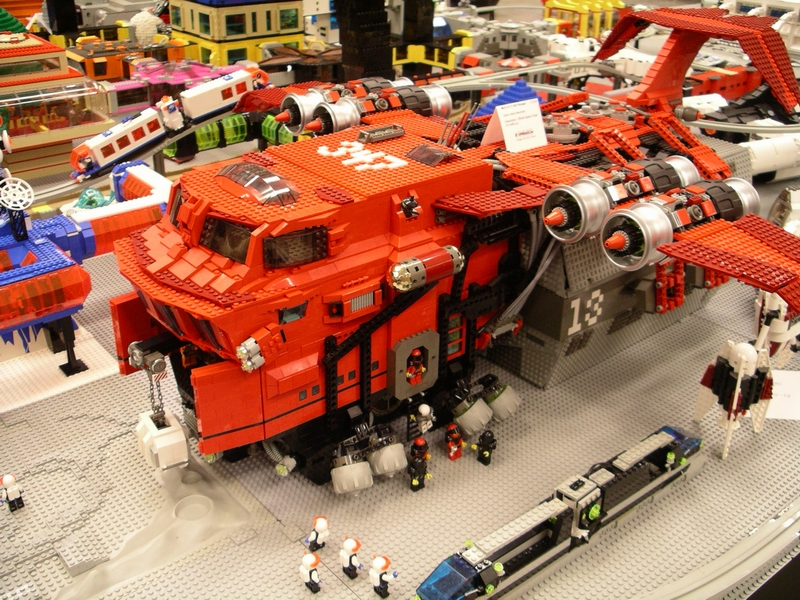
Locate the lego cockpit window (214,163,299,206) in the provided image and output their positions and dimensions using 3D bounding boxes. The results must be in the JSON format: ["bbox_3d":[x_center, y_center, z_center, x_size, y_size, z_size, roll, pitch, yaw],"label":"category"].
[{"bbox_3d":[-0.151,-0.127,0.899,0.052,0.017,0.128,-20,34,-36],"label":"lego cockpit window"}]

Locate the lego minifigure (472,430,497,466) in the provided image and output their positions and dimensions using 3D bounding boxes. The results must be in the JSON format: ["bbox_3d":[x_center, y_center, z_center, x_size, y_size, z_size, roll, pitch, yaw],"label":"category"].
[{"bbox_3d":[0.102,0.173,1.011,0.020,0.042,0.025,-20,33,-35],"label":"lego minifigure"}]

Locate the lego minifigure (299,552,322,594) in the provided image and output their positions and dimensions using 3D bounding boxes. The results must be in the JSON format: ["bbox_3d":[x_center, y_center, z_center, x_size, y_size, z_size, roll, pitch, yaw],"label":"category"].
[{"bbox_3d":[-0.085,0.262,0.828,0.021,0.043,0.025,-20,33,-35],"label":"lego minifigure"}]

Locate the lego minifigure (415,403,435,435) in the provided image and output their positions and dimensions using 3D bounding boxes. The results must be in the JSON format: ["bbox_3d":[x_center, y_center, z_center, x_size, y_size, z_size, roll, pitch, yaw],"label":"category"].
[{"bbox_3d":[0.028,0.133,0.967,0.025,0.040,0.020,-31,44,-28],"label":"lego minifigure"}]

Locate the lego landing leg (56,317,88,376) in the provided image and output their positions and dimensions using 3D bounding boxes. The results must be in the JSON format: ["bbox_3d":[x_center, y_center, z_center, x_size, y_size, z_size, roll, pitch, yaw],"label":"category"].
[{"bbox_3d":[-0.461,0.058,1.192,0.032,0.085,0.032,-20,34,-36],"label":"lego landing leg"}]

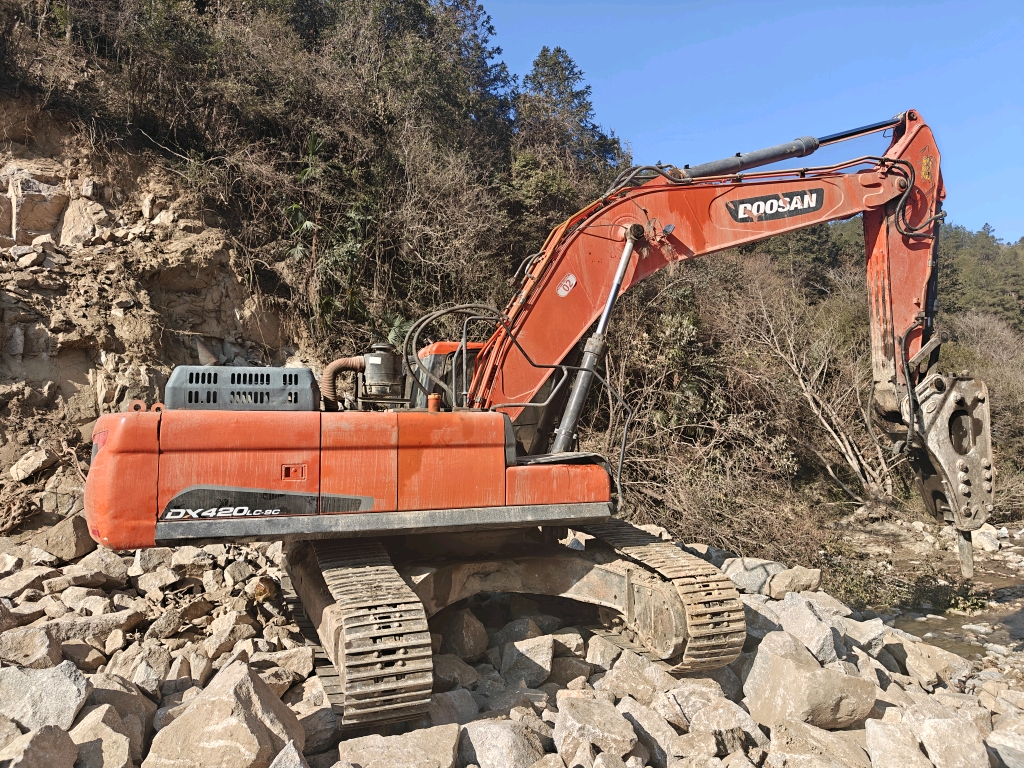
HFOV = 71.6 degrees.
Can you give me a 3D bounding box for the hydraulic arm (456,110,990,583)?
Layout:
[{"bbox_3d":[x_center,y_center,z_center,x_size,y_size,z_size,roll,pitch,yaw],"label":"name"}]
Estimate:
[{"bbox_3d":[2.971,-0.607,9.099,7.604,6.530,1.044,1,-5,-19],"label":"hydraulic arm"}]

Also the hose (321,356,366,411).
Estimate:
[{"bbox_3d":[-1.582,0.011,6.704,0.433,0.542,0.177,1,-5,-19],"label":"hose"}]

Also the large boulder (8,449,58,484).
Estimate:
[{"bbox_3d":[-7.750,1.328,11.500,0.700,0.510,0.560,2,-5,-30],"label":"large boulder"}]

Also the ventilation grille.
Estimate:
[{"bbox_3d":[-2.432,0.087,6.521,1.231,0.359,1.261,1,-5,-19],"label":"ventilation grille"}]

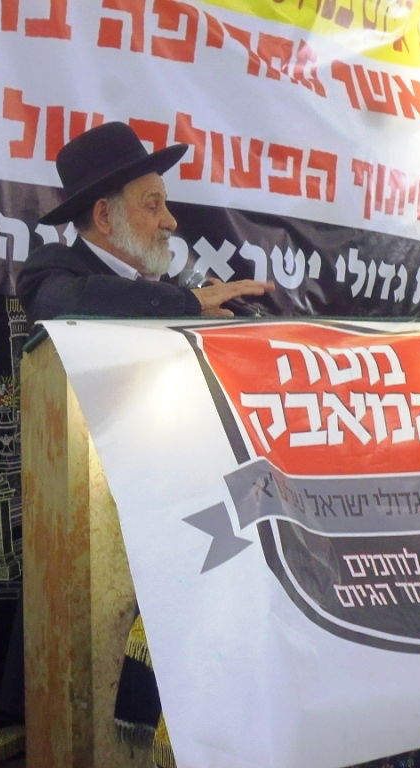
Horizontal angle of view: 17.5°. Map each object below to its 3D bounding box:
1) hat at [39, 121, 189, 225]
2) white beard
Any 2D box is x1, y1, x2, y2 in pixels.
[{"bbox_3d":[-0.215,-0.448,2.800,0.345,0.135,0.310,-27,-2,7],"label":"hat"},{"bbox_3d":[-0.144,-0.296,2.790,0.130,0.150,0.145,0,1,9],"label":"white beard"}]

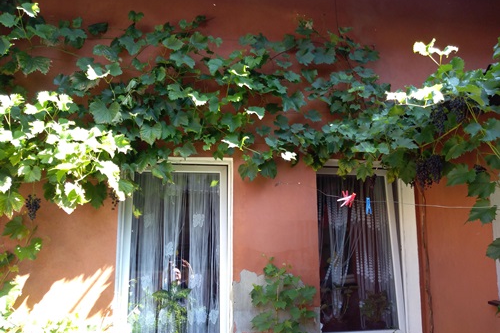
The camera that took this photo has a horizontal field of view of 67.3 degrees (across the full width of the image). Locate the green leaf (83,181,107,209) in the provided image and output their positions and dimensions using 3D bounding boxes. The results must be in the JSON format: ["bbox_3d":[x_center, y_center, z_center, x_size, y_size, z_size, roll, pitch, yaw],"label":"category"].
[{"bbox_3d":[-0.956,0.178,2.308,0.133,0.167,0.060,1,-8,-9],"label":"green leaf"}]

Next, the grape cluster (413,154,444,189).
[{"bbox_3d":[1.187,0.033,2.496,0.222,0.242,0.150,1,-8,-9],"label":"grape cluster"}]

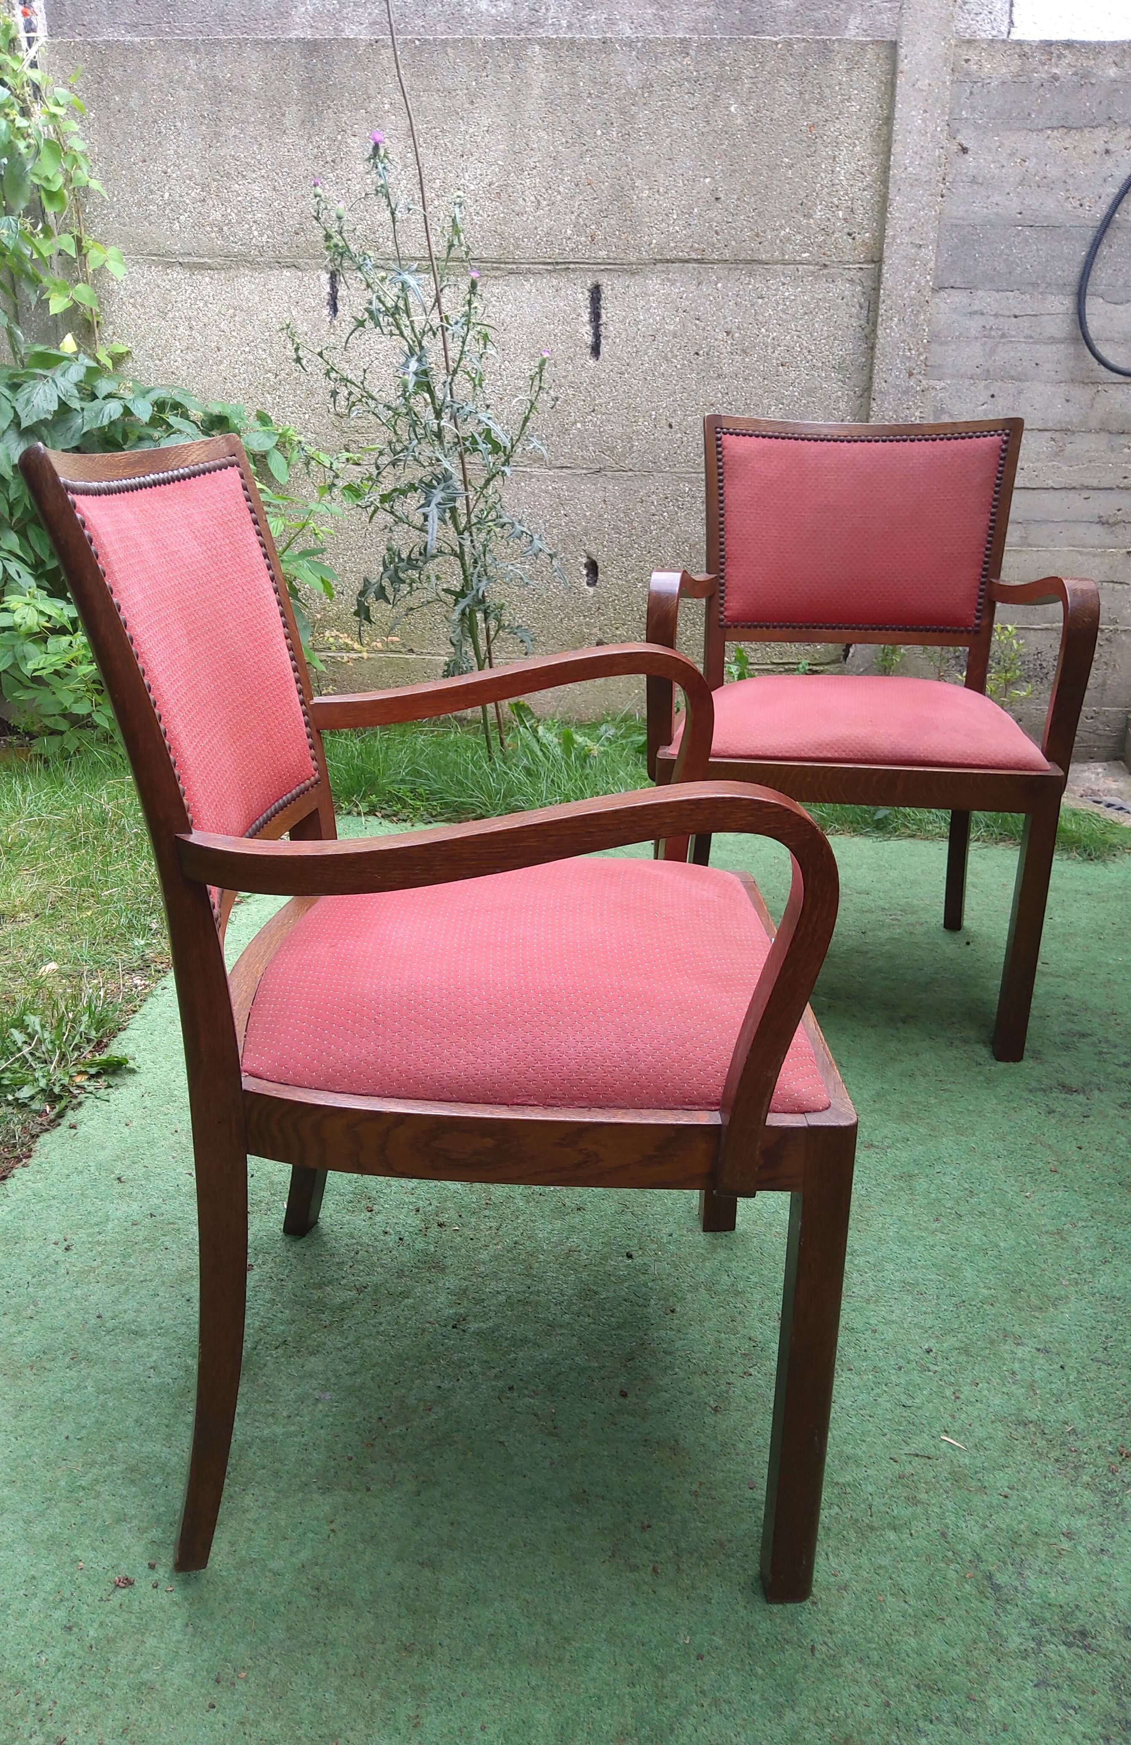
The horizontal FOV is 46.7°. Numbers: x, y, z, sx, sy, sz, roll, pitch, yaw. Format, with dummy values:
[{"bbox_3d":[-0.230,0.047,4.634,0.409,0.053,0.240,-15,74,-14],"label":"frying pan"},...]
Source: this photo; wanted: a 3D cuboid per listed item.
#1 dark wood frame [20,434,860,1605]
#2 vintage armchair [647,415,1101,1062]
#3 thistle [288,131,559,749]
[{"bbox_3d":[-0.070,0.076,1.115,0.530,0.850,0.580,0,20,0],"label":"dark wood frame"},{"bbox_3d":[0.429,-0.237,1.982,0.580,0.850,0.530,3,20,8],"label":"vintage armchair"},{"bbox_3d":[-0.313,-0.929,3.067,0.600,1.410,0.500,0,20,0],"label":"thistle"}]

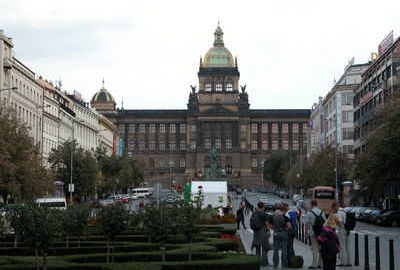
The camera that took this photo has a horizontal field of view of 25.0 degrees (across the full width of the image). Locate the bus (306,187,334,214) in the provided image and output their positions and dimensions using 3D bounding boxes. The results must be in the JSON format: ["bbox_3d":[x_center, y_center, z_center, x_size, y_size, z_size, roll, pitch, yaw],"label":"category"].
[{"bbox_3d":[14.170,7.800,106.500,2.500,3.300,10.200,0,-5,1],"label":"bus"}]

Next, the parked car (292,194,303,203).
[{"bbox_3d":[16.350,10.700,149.000,1.750,1.520,4.300,0,-5,1],"label":"parked car"}]

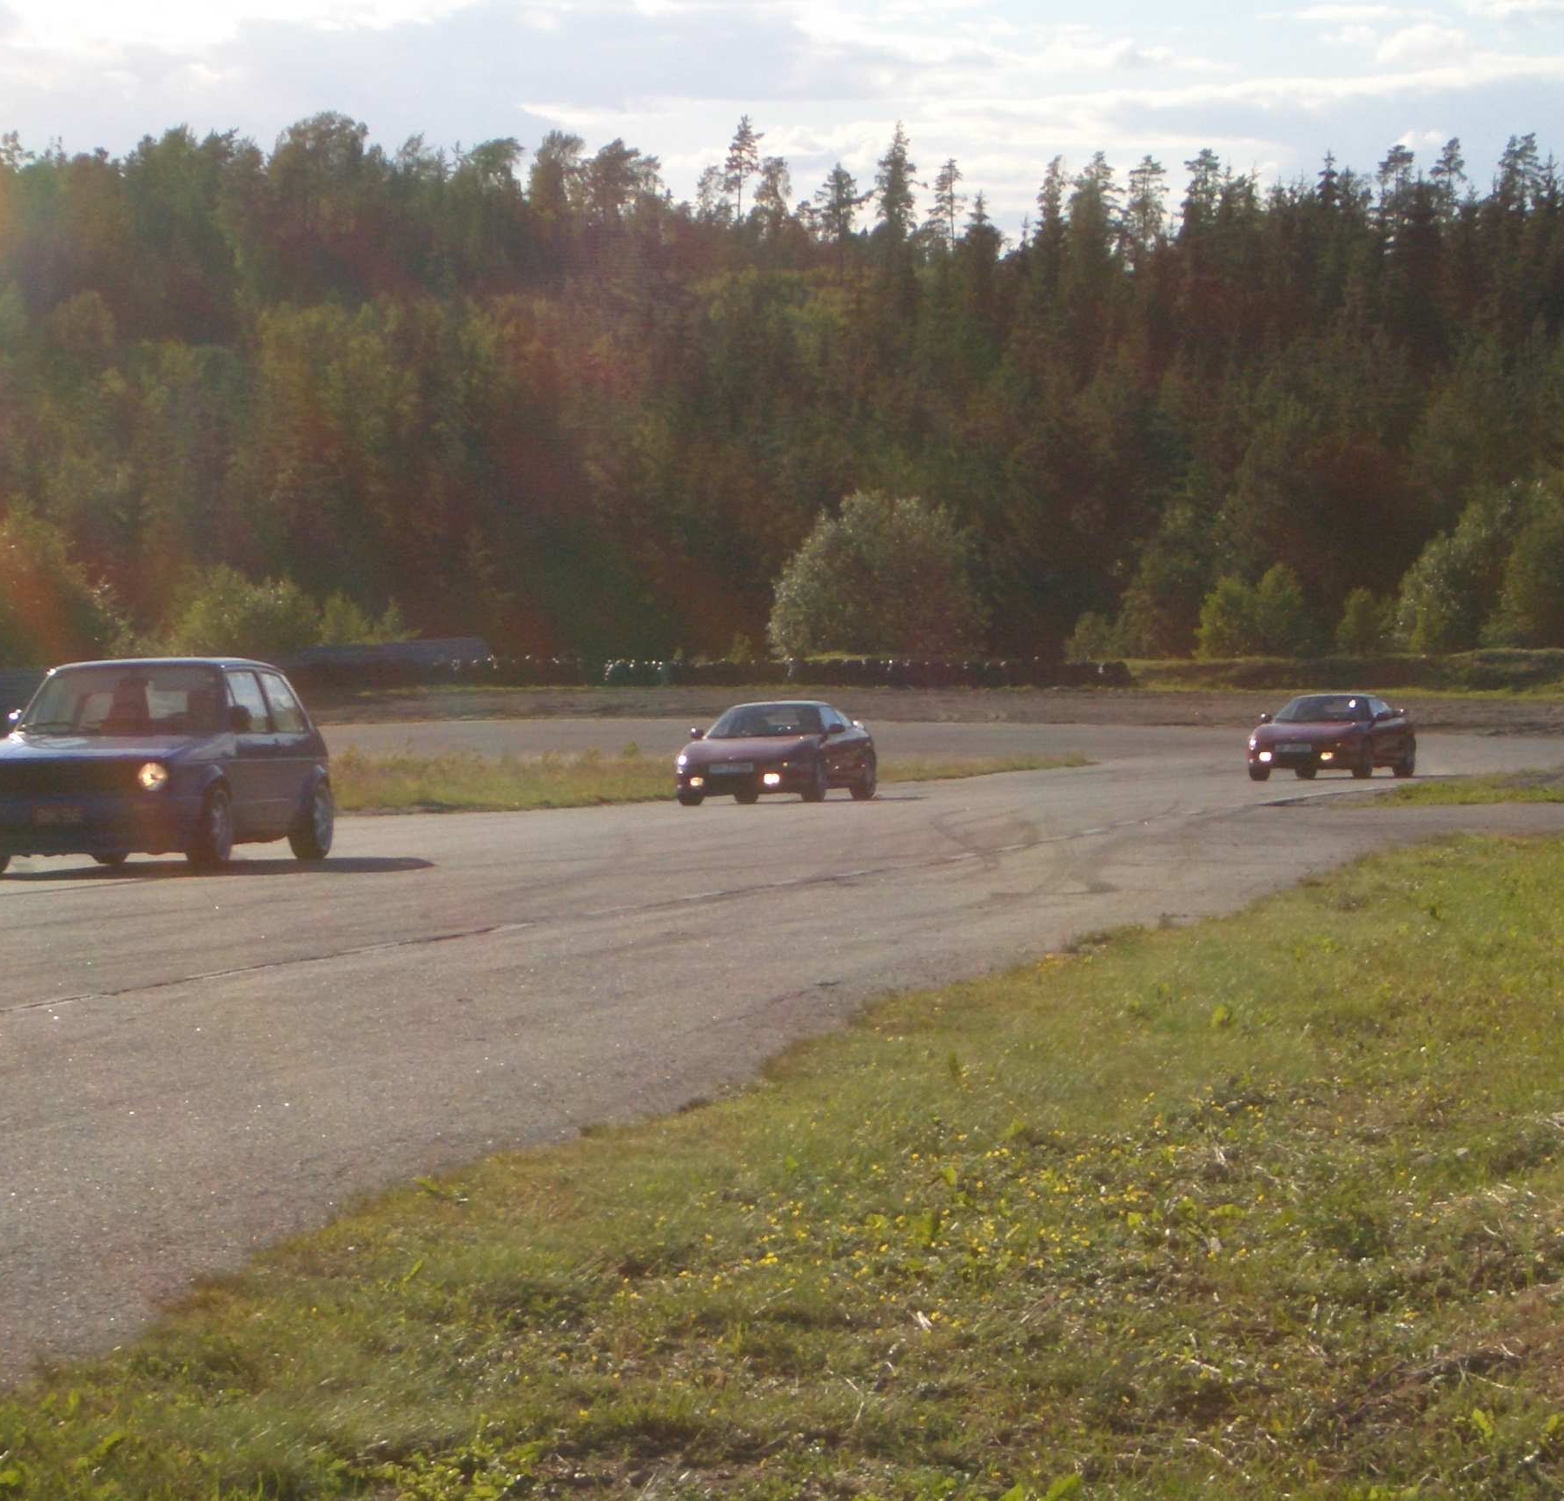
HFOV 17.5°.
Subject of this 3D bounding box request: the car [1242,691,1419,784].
[{"bbox_3d":[7.933,-0.205,73.332,1.700,1.230,4.170,-1,0,21],"label":"car"}]

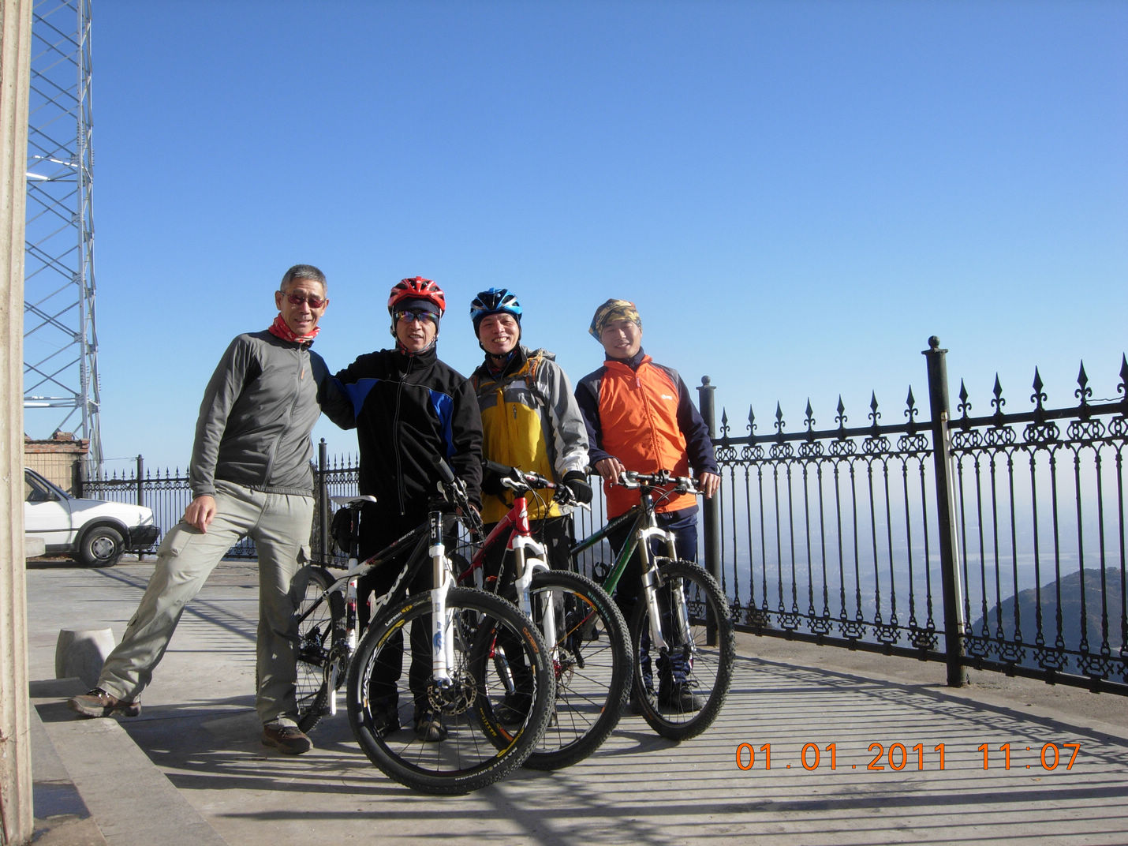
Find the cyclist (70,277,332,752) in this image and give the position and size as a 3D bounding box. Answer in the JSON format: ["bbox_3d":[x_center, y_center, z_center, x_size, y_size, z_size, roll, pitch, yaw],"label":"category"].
[{"bbox_3d":[-1.360,0.315,4.470,0.980,1.810,0.520,0,-4,-20],"label":"cyclist"}]

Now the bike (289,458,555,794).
[{"bbox_3d":[-0.676,0.677,4.205,0.580,1.030,1.695,2,-5,-38],"label":"bike"}]

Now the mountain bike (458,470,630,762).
[{"bbox_3d":[-0.199,0.685,4.459,0.580,1.030,1.725,0,-4,-21],"label":"mountain bike"}]

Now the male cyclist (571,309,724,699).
[{"bbox_3d":[0.360,0.348,5.000,0.620,1.750,0.520,-1,-4,-4],"label":"male cyclist"}]

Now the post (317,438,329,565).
[{"bbox_3d":[-2.872,0.994,14.000,0.115,1.630,0.115,-1,-4,0],"label":"post"}]

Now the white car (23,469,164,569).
[{"bbox_3d":[-8.030,1.351,16.600,4.400,1.420,1.680,0,-4,-22],"label":"white car"}]

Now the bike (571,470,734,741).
[{"bbox_3d":[0.177,0.709,4.870,0.600,1.020,1.725,1,-4,-34],"label":"bike"}]

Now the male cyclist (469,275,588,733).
[{"bbox_3d":[-0.130,0.326,4.830,0.560,1.790,0.550,-1,-4,3],"label":"male cyclist"}]

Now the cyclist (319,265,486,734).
[{"bbox_3d":[-0.640,0.316,4.520,0.630,1.790,0.500,-1,-4,-4],"label":"cyclist"}]

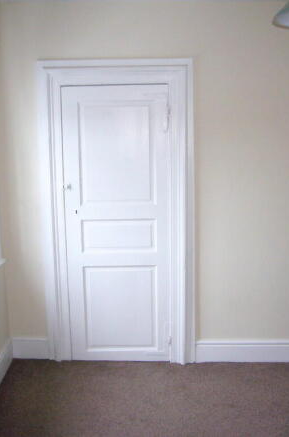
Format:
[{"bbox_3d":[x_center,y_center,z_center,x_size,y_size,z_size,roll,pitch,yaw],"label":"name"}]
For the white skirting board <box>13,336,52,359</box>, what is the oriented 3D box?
[{"bbox_3d":[-0.809,0.934,3.411,0.285,0.166,0.027,-1,7,3],"label":"white skirting board"}]

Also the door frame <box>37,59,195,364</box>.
[{"bbox_3d":[-0.175,-0.007,3.240,1.040,2.090,0.100,-1,7,3],"label":"door frame"}]

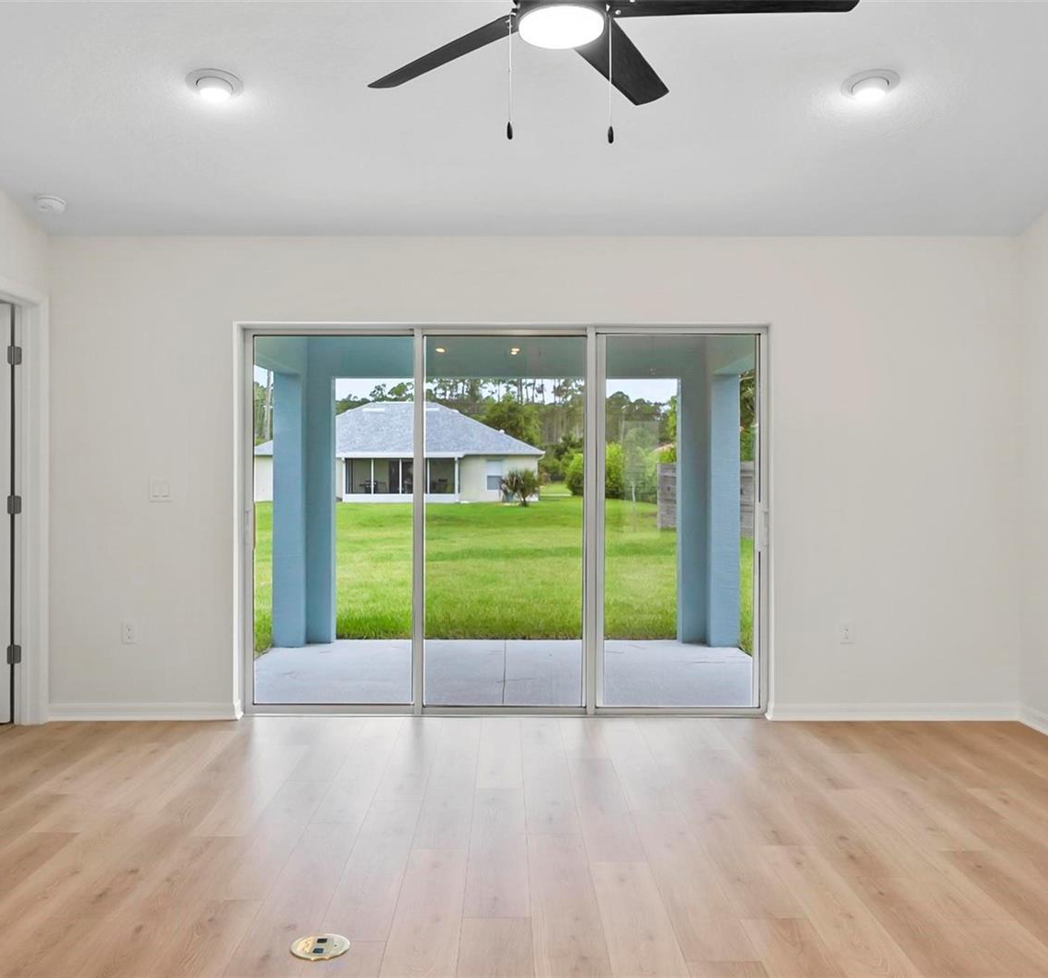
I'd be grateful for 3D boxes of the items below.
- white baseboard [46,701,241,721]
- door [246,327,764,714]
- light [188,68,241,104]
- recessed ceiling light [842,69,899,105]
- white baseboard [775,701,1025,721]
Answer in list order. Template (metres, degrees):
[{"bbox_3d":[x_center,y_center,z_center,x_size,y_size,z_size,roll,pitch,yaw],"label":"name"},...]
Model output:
[{"bbox_3d":[-1.914,1.119,4.922,0.980,0.090,0.018,0,0,0],"label":"white baseboard"},{"bbox_3d":[-0.098,0.162,5.125,2.690,2.010,0.110,0,0,0],"label":"door"},{"bbox_3d":[-1.160,-1.500,3.680,0.203,0.045,0.203,0,-11,0],"label":"light"},{"bbox_3d":[1.302,-1.500,3.680,0.203,0.045,0.203,0,-11,0],"label":"recessed ceiling light"},{"bbox_3d":[1.864,1.119,4.922,1.265,0.090,0.018,0,0,0],"label":"white baseboard"}]

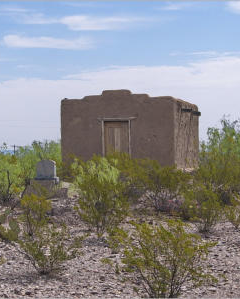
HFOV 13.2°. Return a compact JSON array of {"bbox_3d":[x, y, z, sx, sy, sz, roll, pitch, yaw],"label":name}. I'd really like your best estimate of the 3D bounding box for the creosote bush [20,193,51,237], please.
[{"bbox_3d":[-1.273,0.994,15.600,0.482,0.633,0.460,0,0,0],"label":"creosote bush"}]

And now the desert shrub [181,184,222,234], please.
[{"bbox_3d":[1.228,0.904,15.600,0.603,0.753,0.573,0,0,0],"label":"desert shrub"}]

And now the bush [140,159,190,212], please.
[{"bbox_3d":[0.860,0.695,20.000,0.966,1.043,0.918,0,0,0],"label":"bush"}]

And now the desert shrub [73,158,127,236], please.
[{"bbox_3d":[-0.303,0.709,15.300,0.828,1.212,0.800,0,0,0],"label":"desert shrub"}]

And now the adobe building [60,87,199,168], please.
[{"bbox_3d":[0.530,-0.690,39.500,4.200,2.920,5.100,0,0,14],"label":"adobe building"}]

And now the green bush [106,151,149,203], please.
[{"bbox_3d":[0.164,0.611,22.600,0.960,1.091,1.000,0,0,0],"label":"green bush"}]

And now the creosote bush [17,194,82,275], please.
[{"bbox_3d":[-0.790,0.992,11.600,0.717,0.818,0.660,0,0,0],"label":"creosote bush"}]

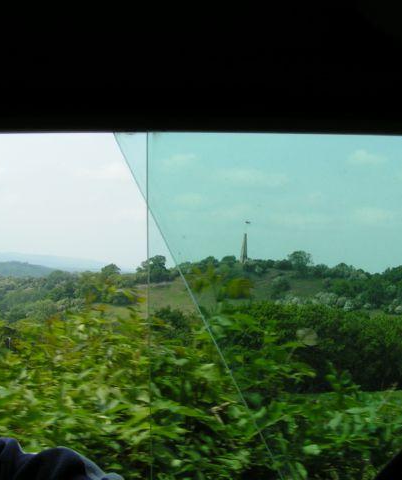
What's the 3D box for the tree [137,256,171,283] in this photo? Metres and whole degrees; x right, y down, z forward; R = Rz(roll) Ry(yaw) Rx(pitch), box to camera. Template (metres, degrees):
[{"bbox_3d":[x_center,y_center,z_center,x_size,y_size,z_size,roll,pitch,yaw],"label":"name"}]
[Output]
[{"bbox_3d":[-15.210,9.130,225.000,9.800,9.000,9.000,2,-2,0],"label":"tree"}]

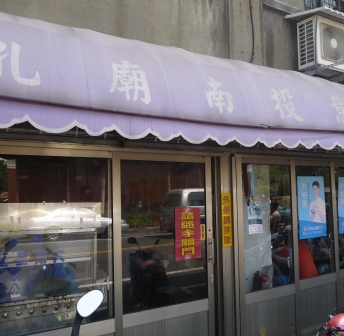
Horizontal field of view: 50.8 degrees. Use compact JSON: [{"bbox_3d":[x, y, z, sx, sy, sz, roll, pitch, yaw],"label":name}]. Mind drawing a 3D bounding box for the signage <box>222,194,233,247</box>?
[{"bbox_3d":[0.548,0.519,3.617,0.118,0.525,0.010,1,-5,-31],"label":"signage"}]

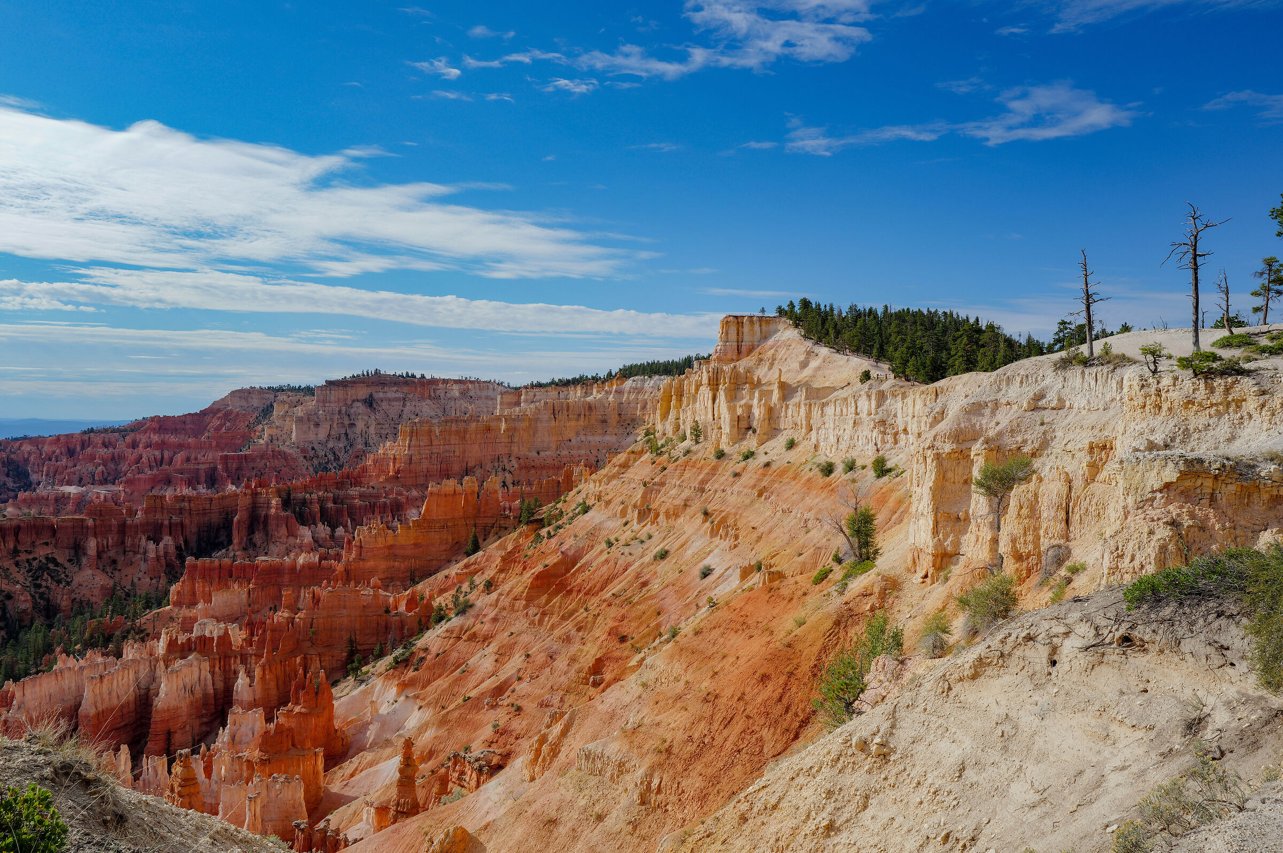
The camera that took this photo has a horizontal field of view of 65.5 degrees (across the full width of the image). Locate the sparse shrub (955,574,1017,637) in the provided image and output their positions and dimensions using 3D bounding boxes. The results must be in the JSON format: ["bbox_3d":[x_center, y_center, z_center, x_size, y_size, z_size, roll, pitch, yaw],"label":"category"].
[{"bbox_3d":[10.056,5.201,29.000,1.700,1.840,1.700,0,1,0],"label":"sparse shrub"}]

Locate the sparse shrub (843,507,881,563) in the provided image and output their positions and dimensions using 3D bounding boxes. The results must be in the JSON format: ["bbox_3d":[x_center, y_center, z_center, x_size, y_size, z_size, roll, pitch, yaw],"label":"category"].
[{"bbox_3d":[10.835,5.317,49.000,1.760,2.800,1.700,0,1,0],"label":"sparse shrub"}]

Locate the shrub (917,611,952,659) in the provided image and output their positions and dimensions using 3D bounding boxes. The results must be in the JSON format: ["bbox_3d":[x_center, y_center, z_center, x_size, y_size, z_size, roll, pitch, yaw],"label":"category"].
[{"bbox_3d":[7.952,5.629,27.000,0.910,1.250,1.000,0,1,0],"label":"shrub"}]

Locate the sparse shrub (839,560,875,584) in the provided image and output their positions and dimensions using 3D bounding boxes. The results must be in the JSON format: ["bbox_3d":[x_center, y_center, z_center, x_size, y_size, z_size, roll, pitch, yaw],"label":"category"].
[{"bbox_3d":[9.918,6.725,46.000,1.600,1.070,1.400,0,1,0],"label":"sparse shrub"}]

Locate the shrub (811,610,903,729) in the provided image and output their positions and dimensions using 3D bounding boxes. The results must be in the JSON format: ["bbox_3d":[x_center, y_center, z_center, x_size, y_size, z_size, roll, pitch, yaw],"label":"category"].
[{"bbox_3d":[5.199,5.847,24.000,2.120,2.710,2.100,0,1,0],"label":"shrub"}]

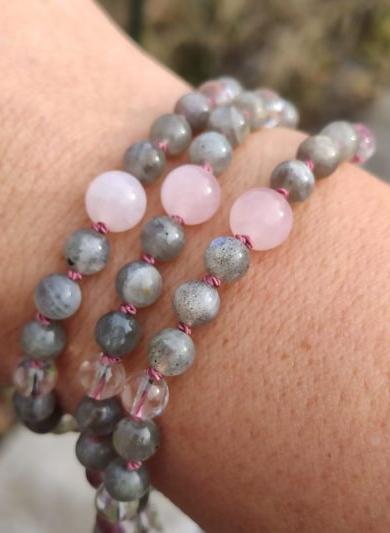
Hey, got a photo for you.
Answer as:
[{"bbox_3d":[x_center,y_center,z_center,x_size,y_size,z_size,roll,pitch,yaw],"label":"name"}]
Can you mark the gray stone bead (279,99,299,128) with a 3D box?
[{"bbox_3d":[0.020,-0.035,0.091,0.008,0.008,0.008,0,37,0],"label":"gray stone bead"}]

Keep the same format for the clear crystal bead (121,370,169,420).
[{"bbox_3d":[-0.008,0.022,0.068,0.008,0.008,0.008,0,37,0],"label":"clear crystal bead"}]

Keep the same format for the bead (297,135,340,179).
[{"bbox_3d":[0.023,-0.020,0.075,0.008,0.008,0.008,0,37,0],"label":"bead"}]

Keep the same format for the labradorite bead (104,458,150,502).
[{"bbox_3d":[-0.012,0.038,0.072,0.008,0.008,0.008,0,37,0],"label":"labradorite bead"}]

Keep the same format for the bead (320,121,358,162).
[{"bbox_3d":[0.029,-0.025,0.080,0.008,0.008,0.008,0,37,0],"label":"bead"}]

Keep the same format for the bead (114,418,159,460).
[{"bbox_3d":[-0.010,0.030,0.070,0.008,0.008,0.008,0,37,0],"label":"bead"}]

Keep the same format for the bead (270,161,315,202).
[{"bbox_3d":[0.018,-0.015,0.072,0.008,0.008,0.008,0,37,0],"label":"bead"}]

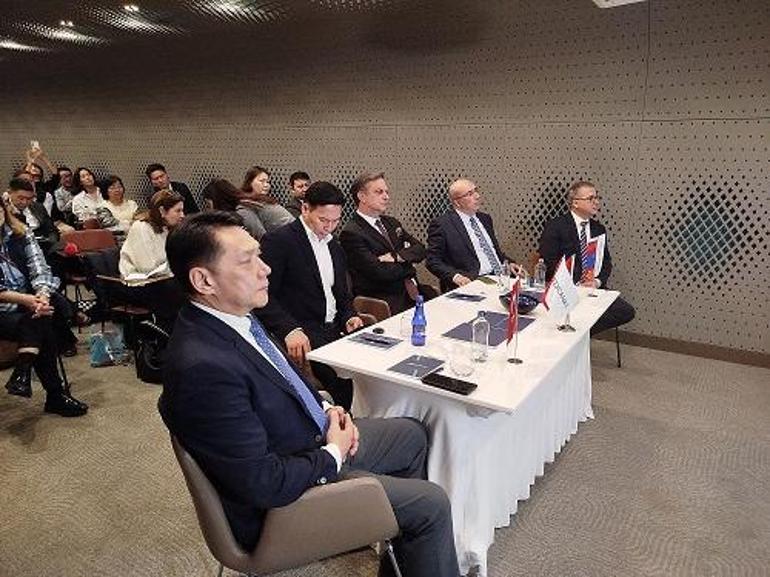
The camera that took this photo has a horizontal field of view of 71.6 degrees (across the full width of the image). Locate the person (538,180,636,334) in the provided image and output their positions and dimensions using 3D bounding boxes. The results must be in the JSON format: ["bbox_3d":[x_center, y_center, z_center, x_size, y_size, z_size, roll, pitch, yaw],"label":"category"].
[{"bbox_3d":[1.231,-0.025,3.432,0.740,1.280,0.540,10,17,36],"label":"person"}]

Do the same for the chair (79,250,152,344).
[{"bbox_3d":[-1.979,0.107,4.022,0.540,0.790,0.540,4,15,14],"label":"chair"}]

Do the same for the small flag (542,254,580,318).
[{"bbox_3d":[0.729,-0.004,2.192,0.155,0.265,0.080,7,15,24],"label":"small flag"}]

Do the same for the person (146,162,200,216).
[{"bbox_3d":[-2.038,-0.477,5.125,0.780,1.320,0.540,11,17,37],"label":"person"}]

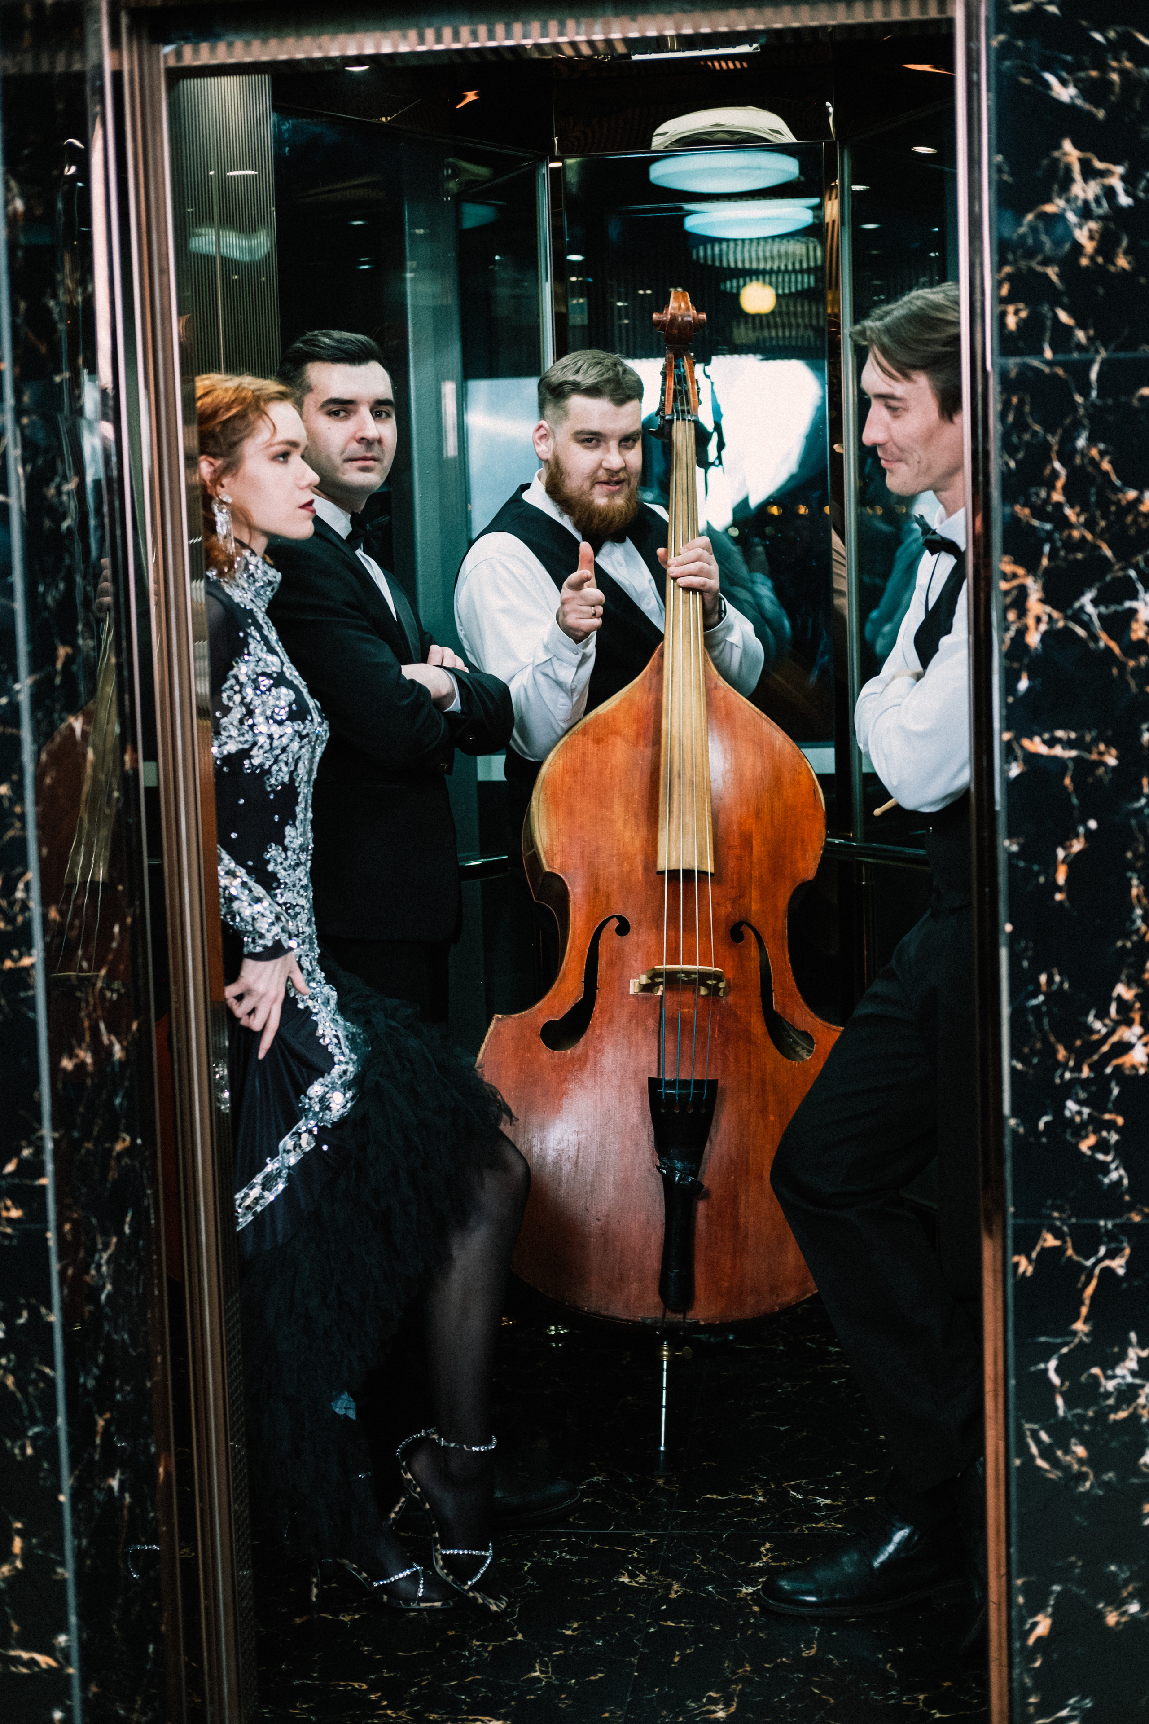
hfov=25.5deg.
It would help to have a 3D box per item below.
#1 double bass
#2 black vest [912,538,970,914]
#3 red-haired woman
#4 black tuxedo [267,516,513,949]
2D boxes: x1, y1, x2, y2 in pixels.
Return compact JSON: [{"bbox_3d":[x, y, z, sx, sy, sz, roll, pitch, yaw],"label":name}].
[{"bbox_3d":[0.179,-0.157,4.327,0.670,1.860,0.370,2,-16,-4],"label":"double bass"},{"bbox_3d":[0.557,-0.186,3.260,0.270,0.530,0.400,-4,6,-20],"label":"black vest"},{"bbox_3d":[-0.332,0.183,3.488,0.500,1.690,0.470,-1,6,12],"label":"red-haired woman"},{"bbox_3d":[-0.294,-0.192,3.639,0.360,0.650,0.500,3,8,38],"label":"black tuxedo"}]

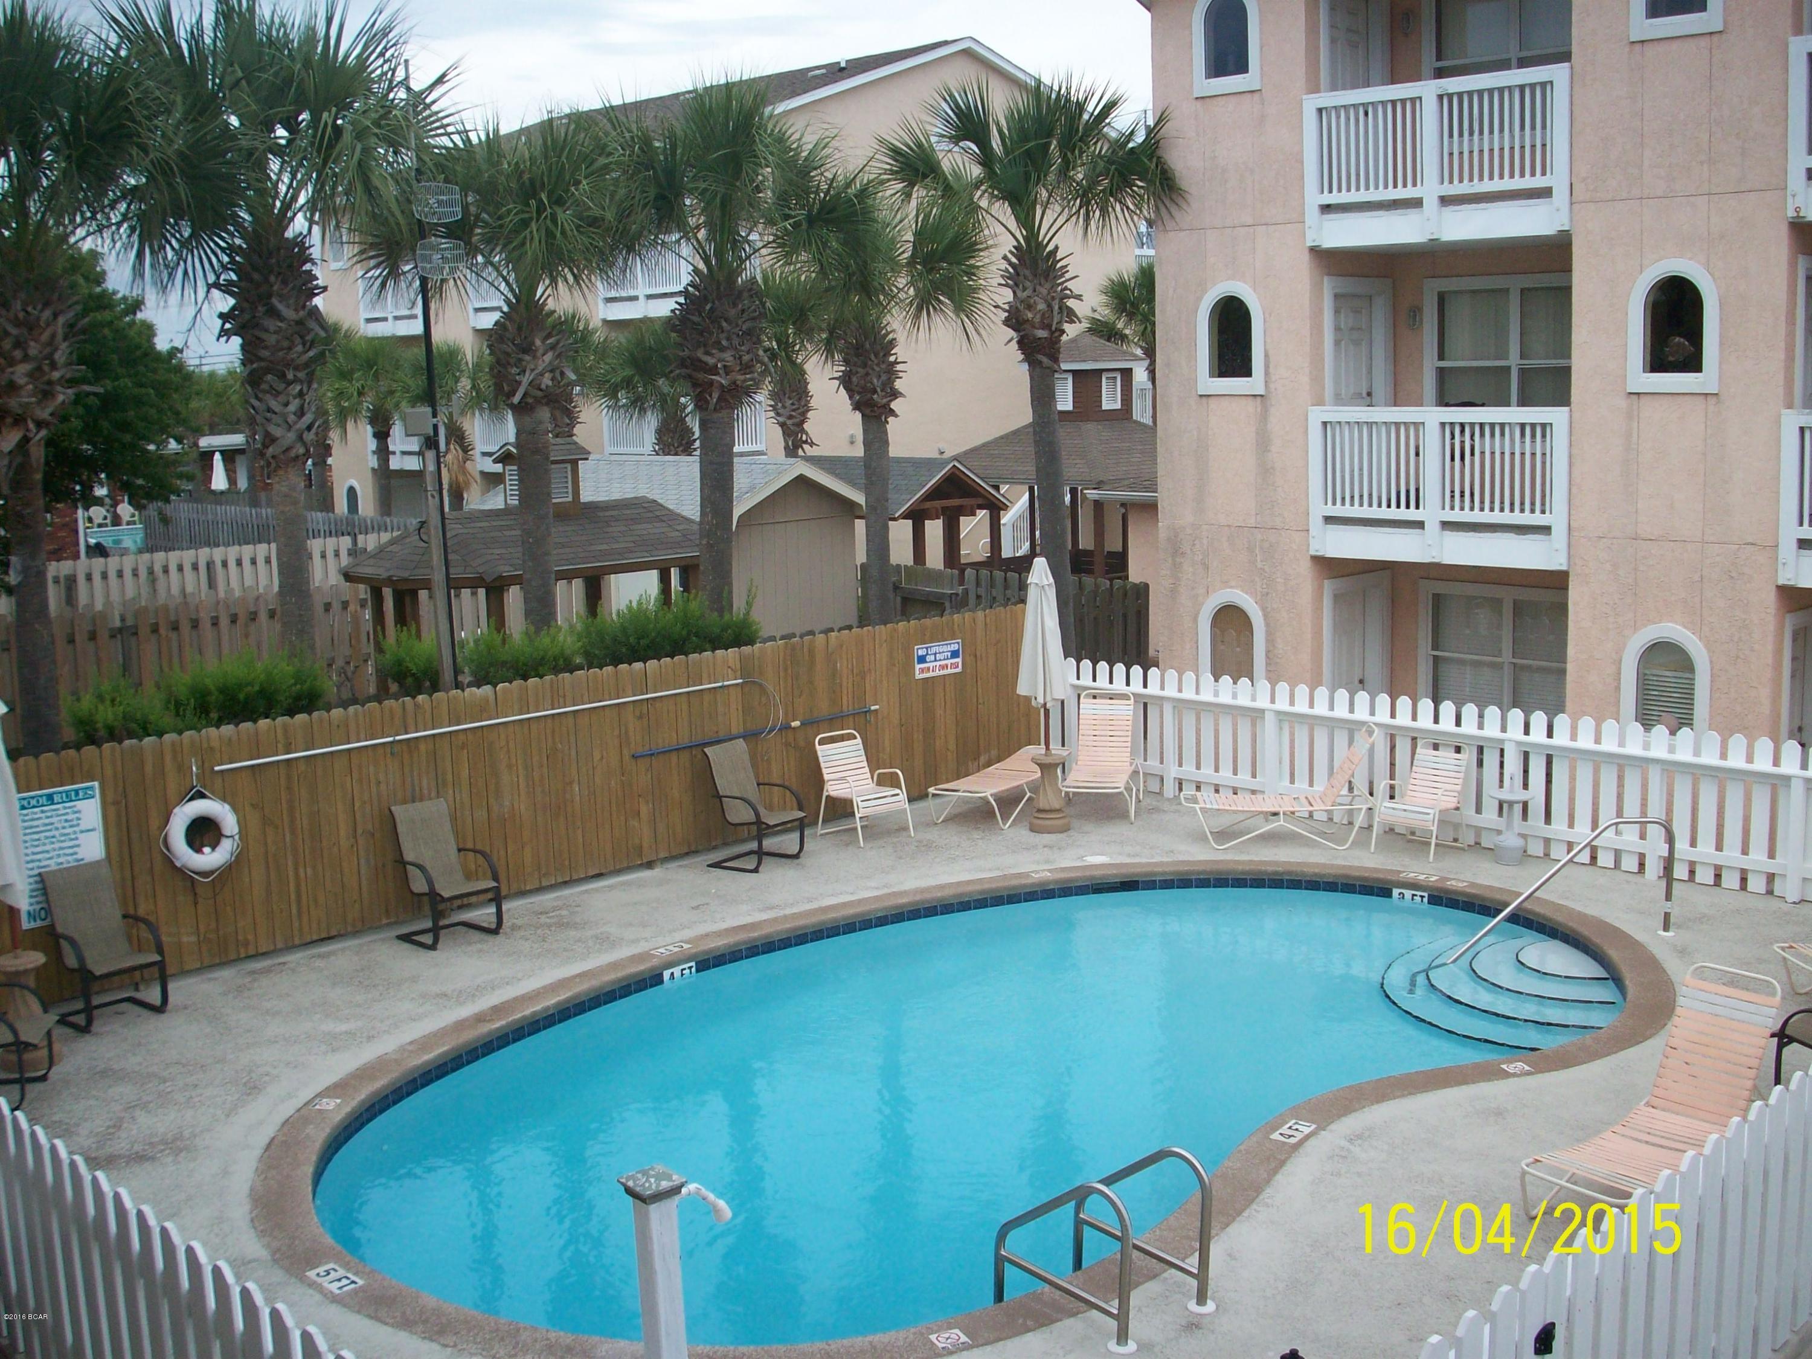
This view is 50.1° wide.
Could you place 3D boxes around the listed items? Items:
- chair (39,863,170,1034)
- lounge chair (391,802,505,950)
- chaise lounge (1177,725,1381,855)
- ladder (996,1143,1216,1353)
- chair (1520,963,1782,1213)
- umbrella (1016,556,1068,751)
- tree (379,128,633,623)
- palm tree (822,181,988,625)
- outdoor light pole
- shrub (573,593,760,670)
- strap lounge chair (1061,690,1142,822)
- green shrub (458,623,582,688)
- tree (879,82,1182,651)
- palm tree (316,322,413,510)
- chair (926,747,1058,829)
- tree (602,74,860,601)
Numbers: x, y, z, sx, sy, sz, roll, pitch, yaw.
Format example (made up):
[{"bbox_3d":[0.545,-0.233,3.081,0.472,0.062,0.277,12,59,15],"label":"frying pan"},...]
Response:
[{"bbox_3d":[-5.582,1.849,13.475,0.740,1.010,0.600,7,13,42],"label":"chair"},{"bbox_3d":[-3.521,1.480,14.794,0.600,1.000,0.750,-11,13,-43],"label":"lounge chair"},{"bbox_3d":[3.252,0.910,16.897,1.639,1.015,0.620,-1,9,4],"label":"chaise lounge"},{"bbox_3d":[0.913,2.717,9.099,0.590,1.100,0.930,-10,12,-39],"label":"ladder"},{"bbox_3d":[3.663,2.085,9.462,1.658,1.004,0.620,-10,12,-42],"label":"chair"},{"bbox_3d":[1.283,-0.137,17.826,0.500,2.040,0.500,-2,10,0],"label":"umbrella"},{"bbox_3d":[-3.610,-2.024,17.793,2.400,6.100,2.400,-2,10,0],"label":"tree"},{"bbox_3d":[-0.095,-2.333,20.497,2.150,5.700,2.150,-2,10,0],"label":"palm tree"},{"bbox_3d":[-3.740,-1.673,16.088,0.420,6.860,0.440,-10,12,-41],"label":"outdoor light pole"},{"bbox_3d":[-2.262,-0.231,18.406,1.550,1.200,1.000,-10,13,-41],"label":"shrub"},{"bbox_3d":[1.850,0.737,18.265,0.620,1.009,1.649,0,9,11],"label":"strap lounge chair"},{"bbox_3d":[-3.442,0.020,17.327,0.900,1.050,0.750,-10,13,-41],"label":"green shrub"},{"bbox_3d":[1.359,-2.940,21.112,3.300,6.900,3.300,-2,10,0],"label":"tree"},{"bbox_3d":[-10.941,-4.782,39.703,2.300,5.000,2.300,-2,10,0],"label":"palm tree"},{"bbox_3d":[0.968,1.034,18.446,0.620,0.450,1.980,3,11,28],"label":"chair"},{"bbox_3d":[-1.727,-2.415,19.412,2.600,7.100,2.600,-2,9,0],"label":"tree"}]

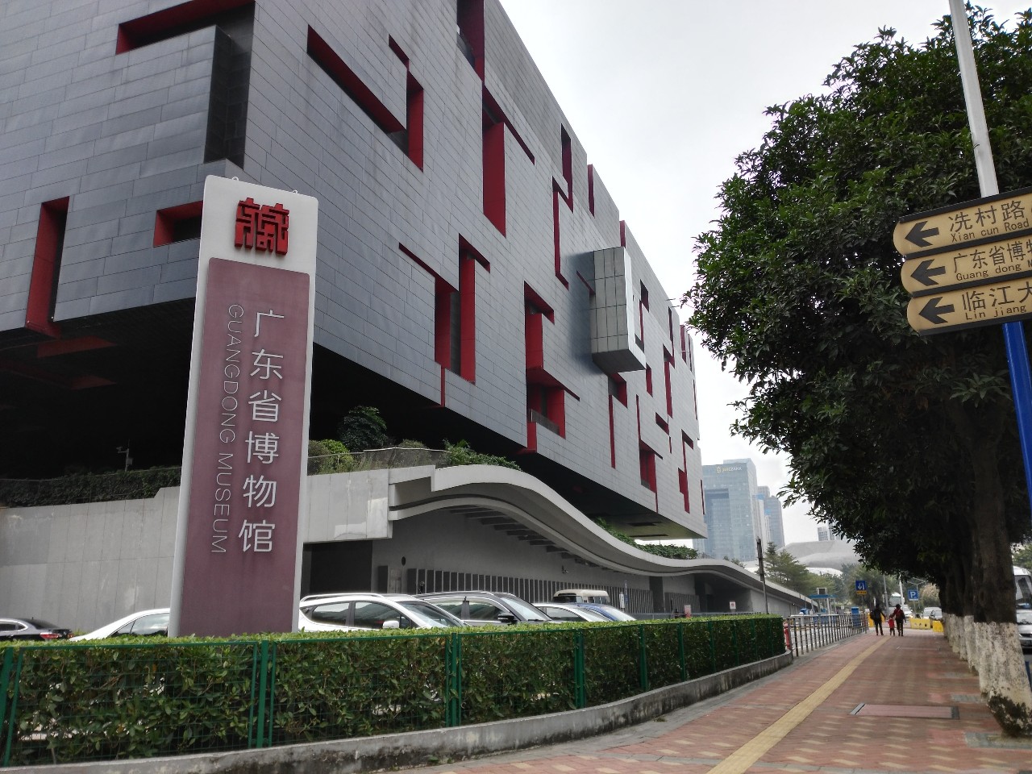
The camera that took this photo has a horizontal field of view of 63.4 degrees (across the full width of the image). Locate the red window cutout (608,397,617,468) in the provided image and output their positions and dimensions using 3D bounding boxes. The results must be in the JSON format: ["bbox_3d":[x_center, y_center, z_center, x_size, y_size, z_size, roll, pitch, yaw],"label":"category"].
[{"bbox_3d":[8.850,4.286,79.274,0.600,7.000,1.200,-6,-16,20],"label":"red window cutout"}]

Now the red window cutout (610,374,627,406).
[{"bbox_3d":[9.841,0.036,84.380,1.000,3.070,7.800,-7,-16,20],"label":"red window cutout"}]

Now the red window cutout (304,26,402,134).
[{"bbox_3d":[-7.827,-13.916,40.198,1.000,1.460,8.960,-7,-16,20],"label":"red window cutout"}]

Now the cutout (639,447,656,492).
[{"bbox_3d":[14.404,9.159,93.512,0.800,4.680,7.900,-6,-16,20],"label":"cutout"}]

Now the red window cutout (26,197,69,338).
[{"bbox_3d":[-17.652,-4.662,32.206,1.440,5.180,0.950,-7,-16,20],"label":"red window cutout"}]

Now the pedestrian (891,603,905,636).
[{"bbox_3d":[19.069,11.652,41.888,0.550,1.600,0.350,-8,-16,24],"label":"pedestrian"}]

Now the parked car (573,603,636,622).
[{"bbox_3d":[2.041,6.446,21.913,4.550,1.480,1.800,-8,-16,24],"label":"parked car"}]

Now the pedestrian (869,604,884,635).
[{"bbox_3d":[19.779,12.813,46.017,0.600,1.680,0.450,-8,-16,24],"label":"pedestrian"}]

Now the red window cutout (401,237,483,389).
[{"bbox_3d":[-4.143,-5.052,46.458,0.900,8.600,11.500,-6,-16,20],"label":"red window cutout"}]

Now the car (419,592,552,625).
[{"bbox_3d":[-0.460,5.221,17.593,4.750,1.720,1.880,-8,-16,24],"label":"car"}]

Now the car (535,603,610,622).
[{"bbox_3d":[0.980,5.995,20.135,4.600,1.470,1.800,-7,-16,20],"label":"car"}]

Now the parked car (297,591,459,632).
[{"bbox_3d":[-2.091,4.665,15.367,4.450,1.690,1.830,-7,-16,20],"label":"parked car"}]

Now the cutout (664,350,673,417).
[{"bbox_3d":[20.052,-0.420,112.656,1.000,9.200,3.900,-7,-16,20],"label":"cutout"}]

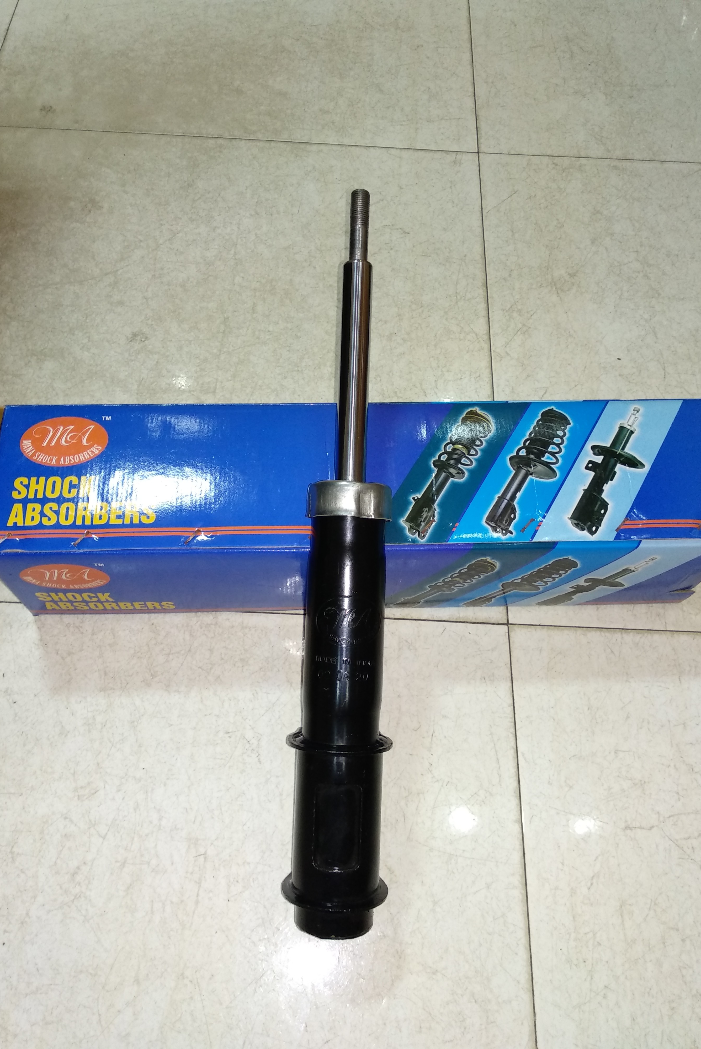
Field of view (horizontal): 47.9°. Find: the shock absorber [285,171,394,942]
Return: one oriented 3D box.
[{"bbox_3d":[-0.002,0.025,0.541,0.074,0.074,0.504,2,91,-1],"label":"shock absorber"}]

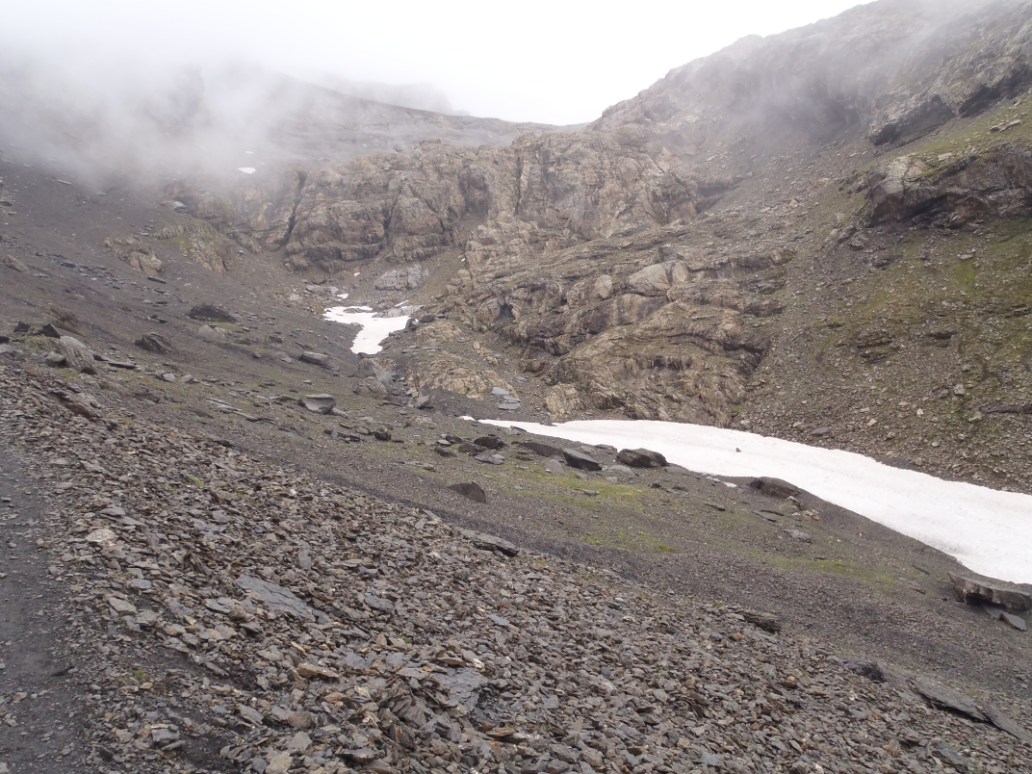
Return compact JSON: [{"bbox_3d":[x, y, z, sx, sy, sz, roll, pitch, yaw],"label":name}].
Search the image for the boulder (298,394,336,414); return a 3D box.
[{"bbox_3d":[-5.504,0.464,23.000,1.003,0.529,0.753,0,0,-13],"label":"boulder"}]

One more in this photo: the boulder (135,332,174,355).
[{"bbox_3d":[-10.826,-1.312,25.000,1.091,0.597,0.873,0,0,-23],"label":"boulder"}]

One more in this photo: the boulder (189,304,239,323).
[{"bbox_3d":[-14.462,-3.483,40.000,2.282,0.833,1.483,0,0,-20],"label":"boulder"}]

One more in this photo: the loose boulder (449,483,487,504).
[{"bbox_3d":[-0.913,2.021,16.000,0.698,0.368,0.524,0,0,-3],"label":"loose boulder"}]

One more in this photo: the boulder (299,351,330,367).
[{"bbox_3d":[-8.215,-1.157,34.000,1.179,0.529,0.825,0,0,-14],"label":"boulder"}]

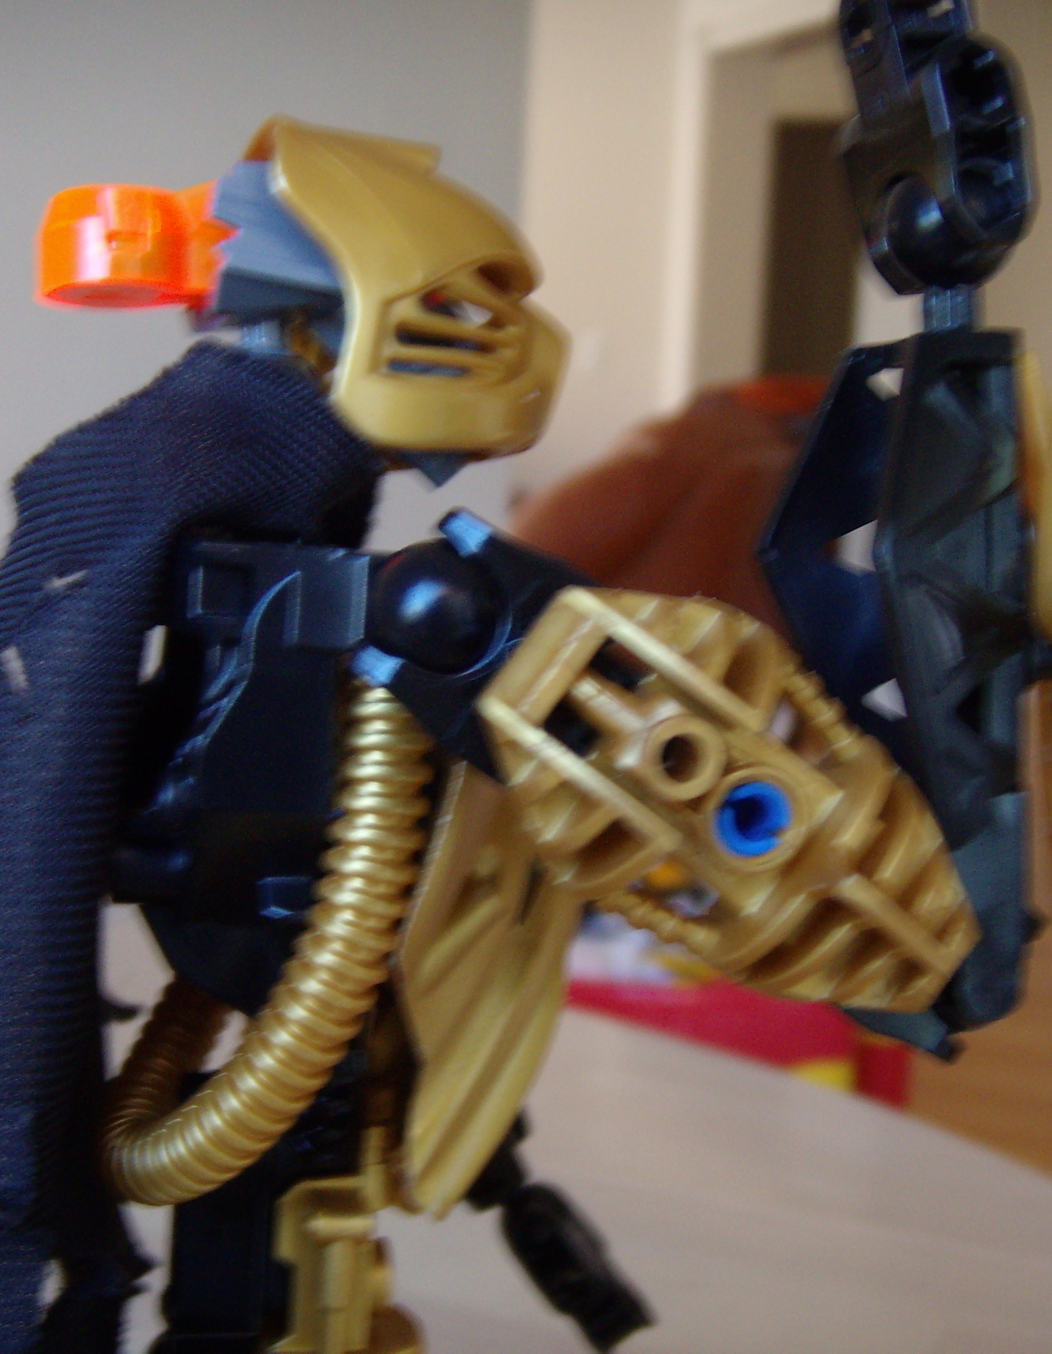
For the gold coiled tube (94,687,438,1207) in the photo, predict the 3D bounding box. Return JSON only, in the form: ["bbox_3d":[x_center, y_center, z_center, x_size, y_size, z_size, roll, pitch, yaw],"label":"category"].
[{"bbox_3d":[-0.025,0.022,0.170,0.024,0.048,0.051,2,5,-18],"label":"gold coiled tube"}]

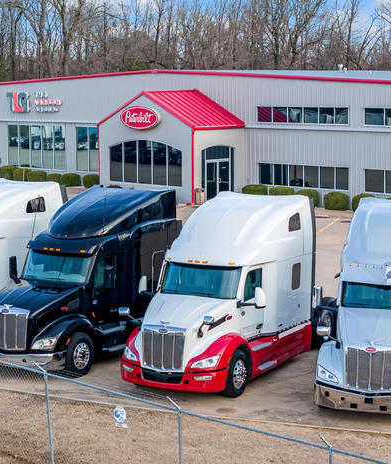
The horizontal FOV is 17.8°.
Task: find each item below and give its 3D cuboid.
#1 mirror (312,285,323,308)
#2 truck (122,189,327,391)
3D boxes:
[{"bbox_3d":[2.529,1.356,25.910,0.220,0.480,0.170,3,9,17],"label":"mirror"},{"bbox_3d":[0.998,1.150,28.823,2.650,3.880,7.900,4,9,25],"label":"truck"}]

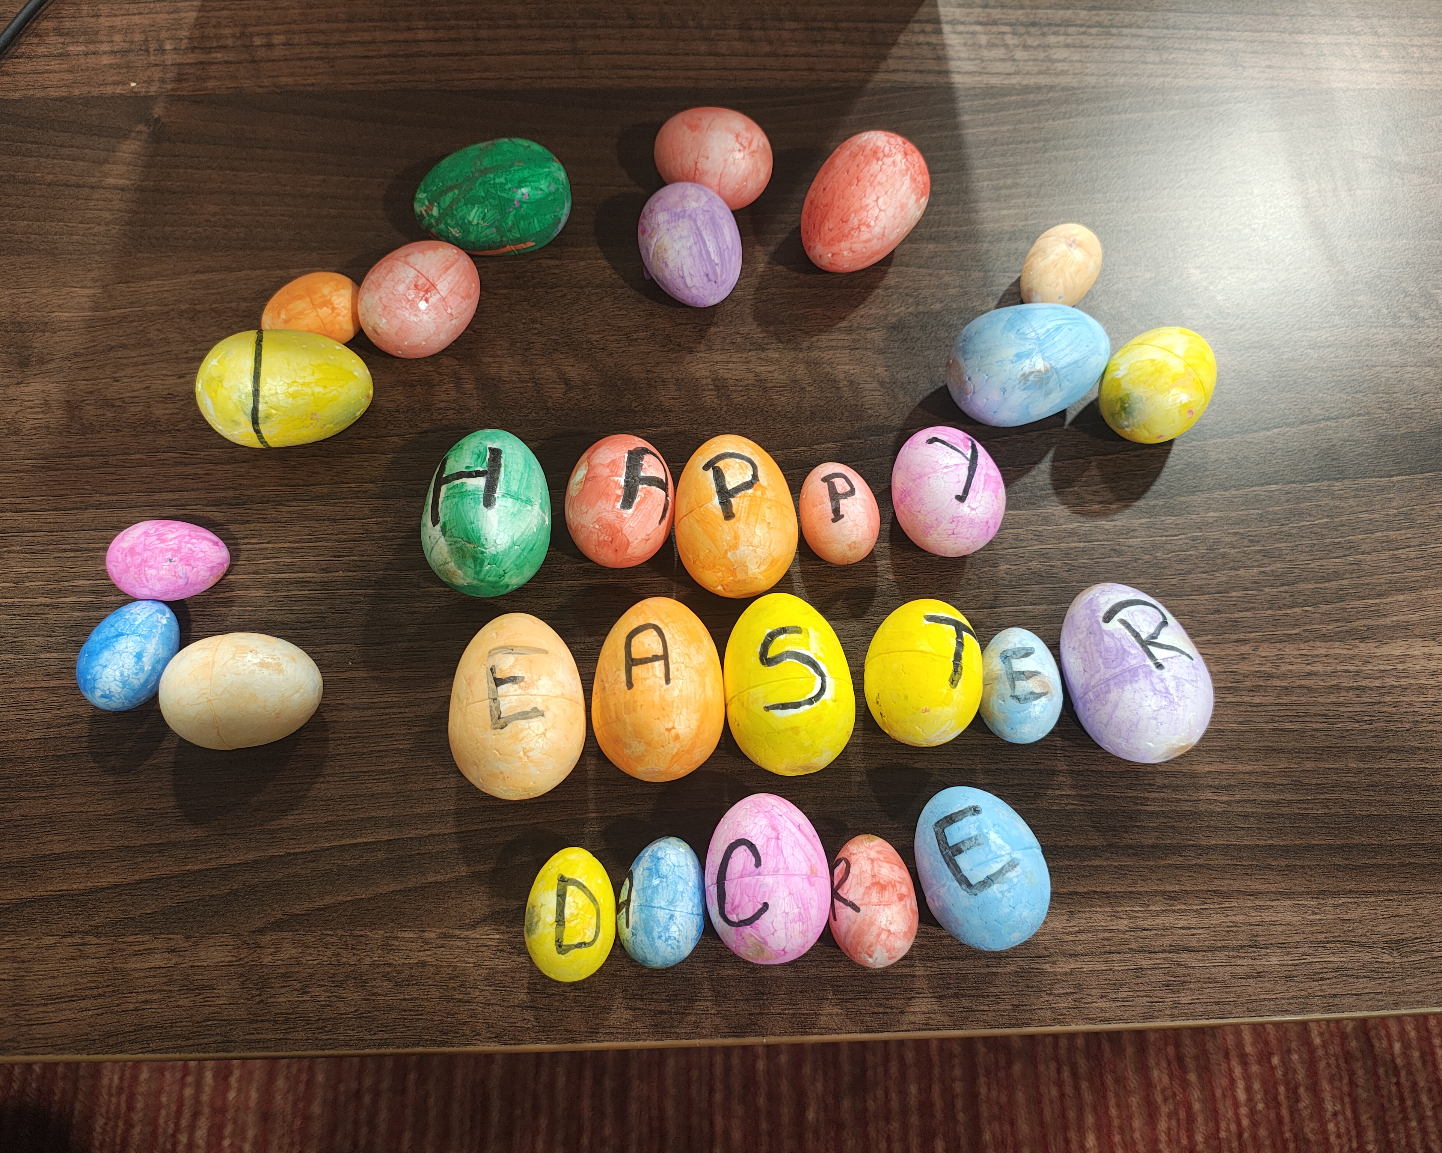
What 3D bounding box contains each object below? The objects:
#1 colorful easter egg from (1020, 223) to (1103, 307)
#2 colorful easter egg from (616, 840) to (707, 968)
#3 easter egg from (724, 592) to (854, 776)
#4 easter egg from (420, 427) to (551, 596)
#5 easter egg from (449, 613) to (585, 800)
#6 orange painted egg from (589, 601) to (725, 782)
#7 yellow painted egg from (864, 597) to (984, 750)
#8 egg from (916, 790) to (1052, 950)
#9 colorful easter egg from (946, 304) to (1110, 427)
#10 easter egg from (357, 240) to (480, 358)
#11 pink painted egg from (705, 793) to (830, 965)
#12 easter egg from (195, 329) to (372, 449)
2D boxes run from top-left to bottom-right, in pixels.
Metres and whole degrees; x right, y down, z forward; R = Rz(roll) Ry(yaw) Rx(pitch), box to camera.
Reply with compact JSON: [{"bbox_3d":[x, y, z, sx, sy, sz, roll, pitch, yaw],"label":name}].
[{"bbox_3d":[0.152,-0.138,0.499,0.031,0.031,0.046,31,76,12],"label":"colorful easter egg"},{"bbox_3d":[-0.021,0.121,0.411,0.032,0.032,0.047,10,69,3],"label":"colorful easter egg"},{"bbox_3d":[0.025,0.040,0.413,0.049,0.049,0.070,-6,61,-3],"label":"easter egg"},{"bbox_3d":[-0.096,-0.025,0.456,0.051,0.051,0.072,1,69,0],"label":"easter egg"},{"bbox_3d":[-0.075,0.048,0.408,0.049,0.049,0.071,-5,61,-3],"label":"easter egg"},{"bbox_3d":[-0.023,0.042,0.411,0.049,0.049,0.071,0,61,-1],"label":"orange painted egg"},{"bbox_3d":[0.080,0.038,0.436,0.046,0.046,0.059,7,69,2],"label":"yellow painted egg"},{"bbox_3d":[0.096,0.107,0.410,0.046,0.046,0.060,-18,70,-7],"label":"egg"},{"bbox_3d":[0.133,-0.092,0.484,0.072,0.051,0.051,-15,70,-6],"label":"colorful easter egg"},{"bbox_3d":[-0.135,-0.124,0.496,0.045,0.045,0.058,40,74,13],"label":"easter egg"},{"bbox_3d":[0.016,0.105,0.388,0.044,0.044,0.058,-3,61,-2],"label":"pink painted egg"},{"bbox_3d":[-0.181,-0.078,0.461,0.070,0.048,0.048,-6,67,-10],"label":"easter egg"}]

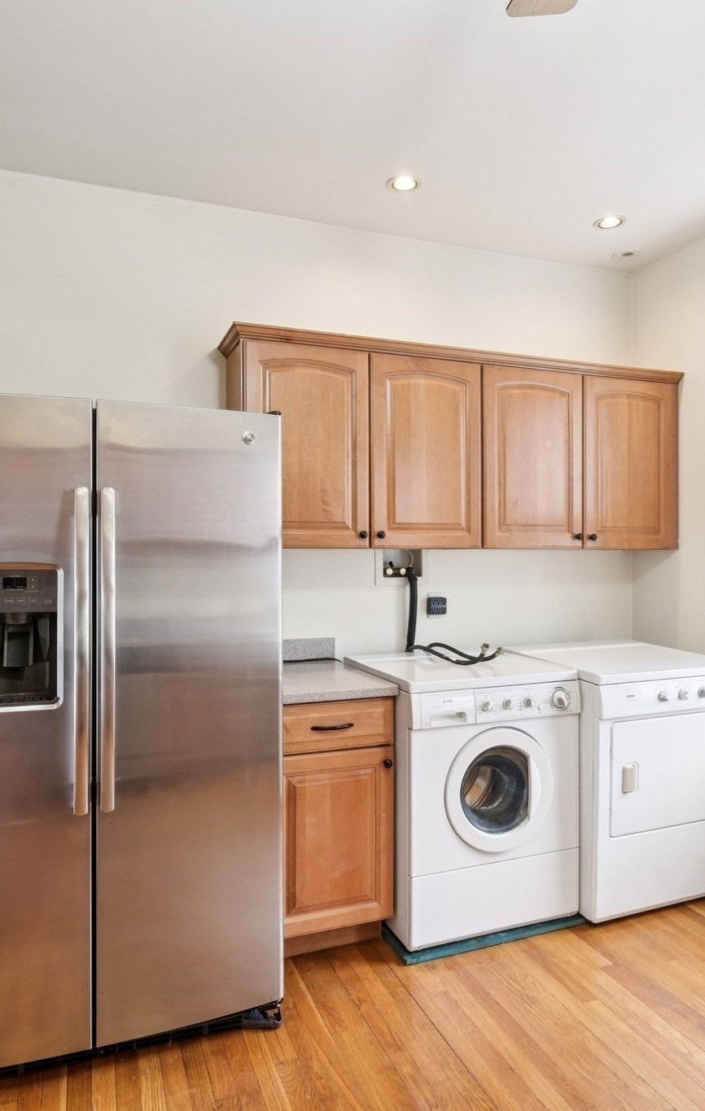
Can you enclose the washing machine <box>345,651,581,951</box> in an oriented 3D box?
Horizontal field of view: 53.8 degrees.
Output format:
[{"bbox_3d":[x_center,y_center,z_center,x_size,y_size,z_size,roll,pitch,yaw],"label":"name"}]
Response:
[{"bbox_3d":[0.412,0.882,2.749,0.682,0.895,0.675,0,0,-20],"label":"washing machine"}]

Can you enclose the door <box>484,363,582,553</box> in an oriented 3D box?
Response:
[{"bbox_3d":[0.773,-0.406,2.957,0.494,0.757,0.025,0,0,-20],"label":"door"}]

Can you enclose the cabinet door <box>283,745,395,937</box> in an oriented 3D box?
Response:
[{"bbox_3d":[-0.067,0.948,2.311,0.431,0.586,0.025,0,0,-20],"label":"cabinet door"}]

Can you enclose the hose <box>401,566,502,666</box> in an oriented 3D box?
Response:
[{"bbox_3d":[0.429,0.240,2.955,0.315,0.390,0.410,0,0,-20],"label":"hose"}]

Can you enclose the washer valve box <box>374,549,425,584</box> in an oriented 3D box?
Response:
[{"bbox_3d":[0.211,0.052,3.125,0.245,0.164,0.080,0,0,-20],"label":"washer valve box"}]

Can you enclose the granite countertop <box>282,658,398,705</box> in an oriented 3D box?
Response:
[{"bbox_3d":[-0.171,0.463,2.593,0.460,0.038,0.655,0,0,-20],"label":"granite countertop"}]

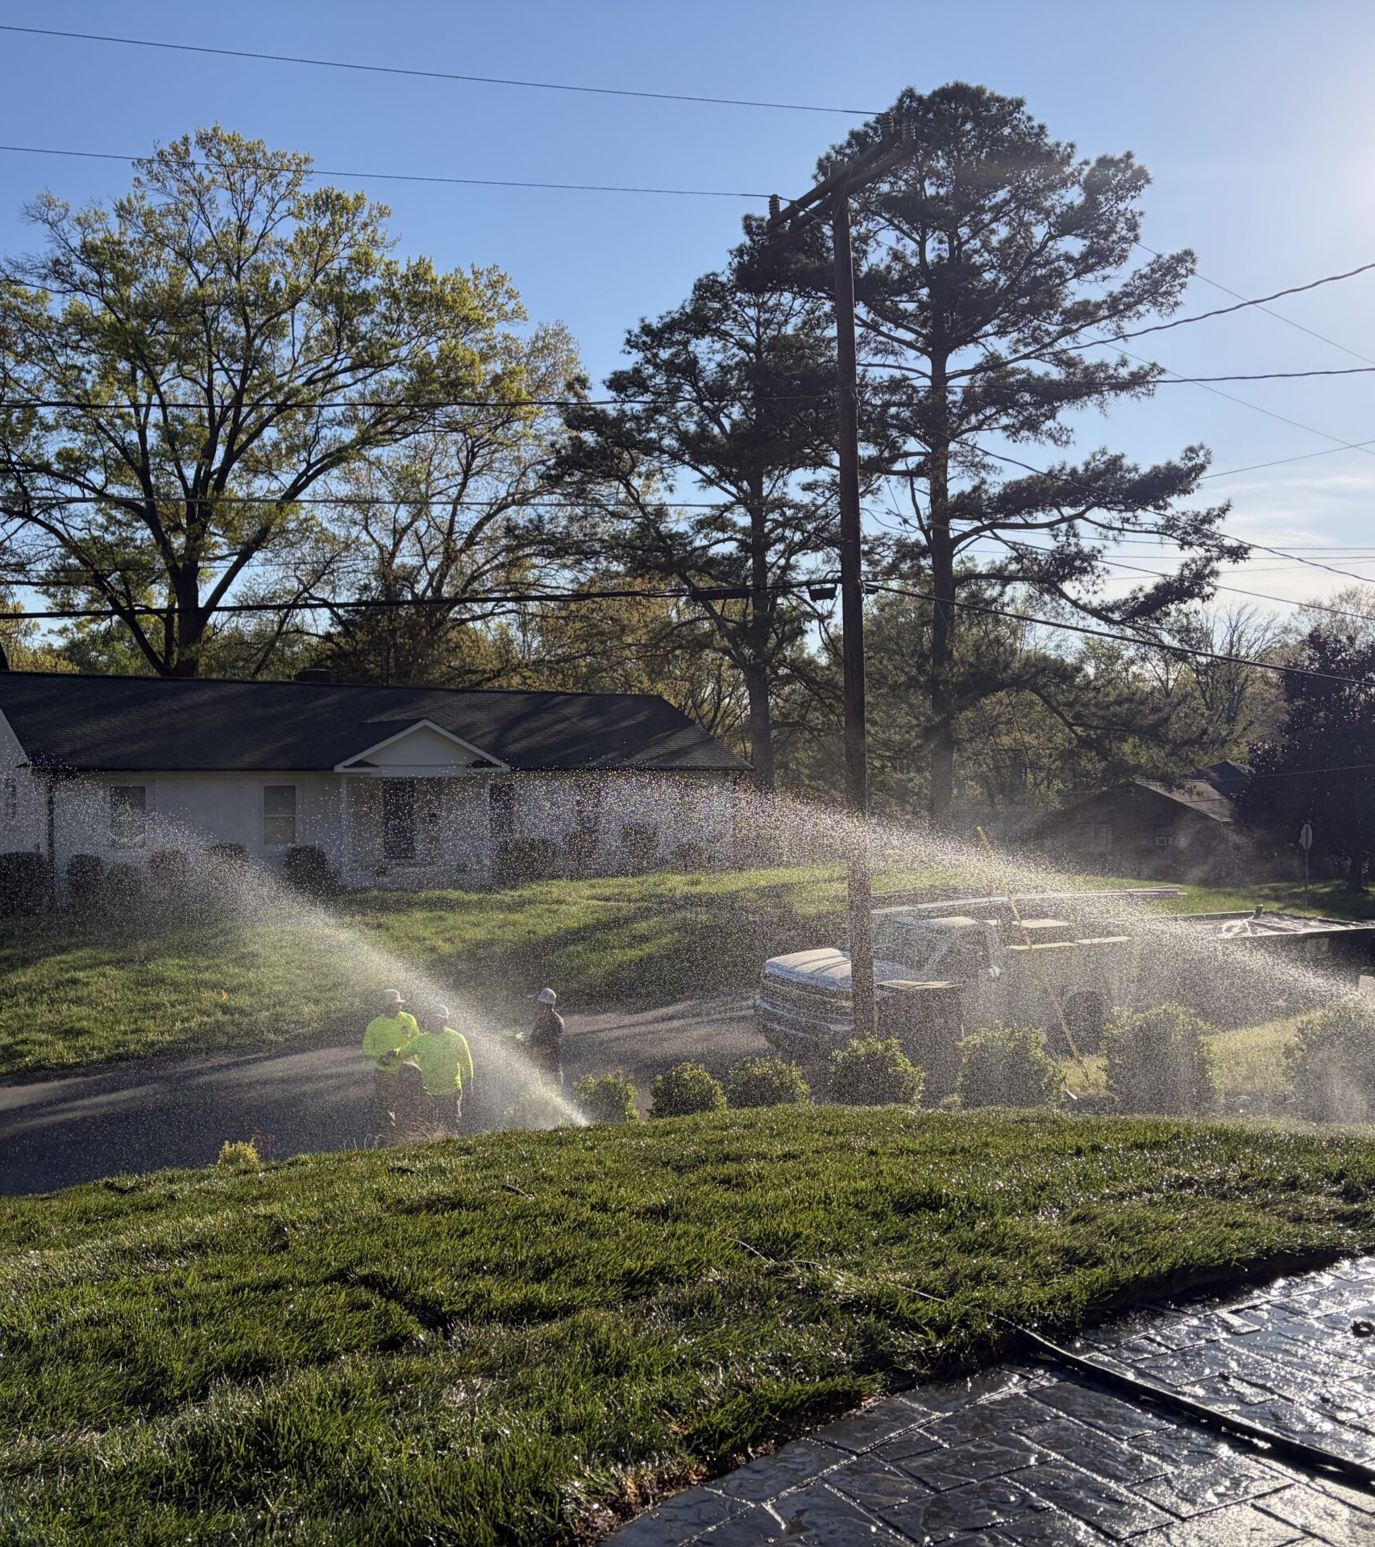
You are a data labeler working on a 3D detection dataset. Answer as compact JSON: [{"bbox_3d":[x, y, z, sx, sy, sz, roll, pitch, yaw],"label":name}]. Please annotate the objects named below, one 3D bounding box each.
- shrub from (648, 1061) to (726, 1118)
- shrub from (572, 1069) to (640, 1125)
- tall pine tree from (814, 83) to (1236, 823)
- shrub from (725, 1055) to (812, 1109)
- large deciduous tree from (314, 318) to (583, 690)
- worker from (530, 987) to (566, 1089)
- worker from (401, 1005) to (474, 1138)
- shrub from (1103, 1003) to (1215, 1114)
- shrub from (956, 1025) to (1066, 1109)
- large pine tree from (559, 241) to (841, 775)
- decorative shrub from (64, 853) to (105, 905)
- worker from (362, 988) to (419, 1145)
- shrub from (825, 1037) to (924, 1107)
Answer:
[{"bbox_3d":[0.004,2.717,12.903,0.661,0.640,0.661,-1,-1,0],"label":"shrub"},{"bbox_3d":[-0.725,2.969,13.875,0.636,0.640,0.636,-1,-1,0],"label":"shrub"},{"bbox_3d":[10.594,-9.358,48.500,13.268,24.517,12.000,0,0,0],"label":"tall pine tree"},{"bbox_3d":[0.619,2.486,11.932,0.668,0.640,0.668,-1,-1,0],"label":"shrub"},{"bbox_3d":[-9.108,-7.055,59.840,10.800,20.781,10.800,-1,-1,0],"label":"large deciduous tree"},{"bbox_3d":[-1.537,3.240,17.187,0.450,1.740,0.500,-1,-1,-6],"label":"worker"},{"bbox_3d":[-2.648,3.338,16.587,0.740,1.720,0.500,-1,-1,18],"label":"worker"},{"bbox_3d":[2.748,1.680,9.000,0.655,0.655,0.655,0,0,0],"label":"shrub"},{"bbox_3d":[2.088,1.947,9.988,0.686,0.640,0.686,-1,-1,0],"label":"shrub"},{"bbox_3d":[0.260,-7.118,50.000,9.309,20.036,9.000,0,0,0],"label":"large pine tree"},{"bbox_3d":[-13.569,2.360,34.891,0.920,1.200,0.920,0,-1,-37],"label":"decorative shrub"},{"bbox_3d":[-3.130,3.140,16.400,0.600,1.760,0.450,0,0,-23],"label":"worker"},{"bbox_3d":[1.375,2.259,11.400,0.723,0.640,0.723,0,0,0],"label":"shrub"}]

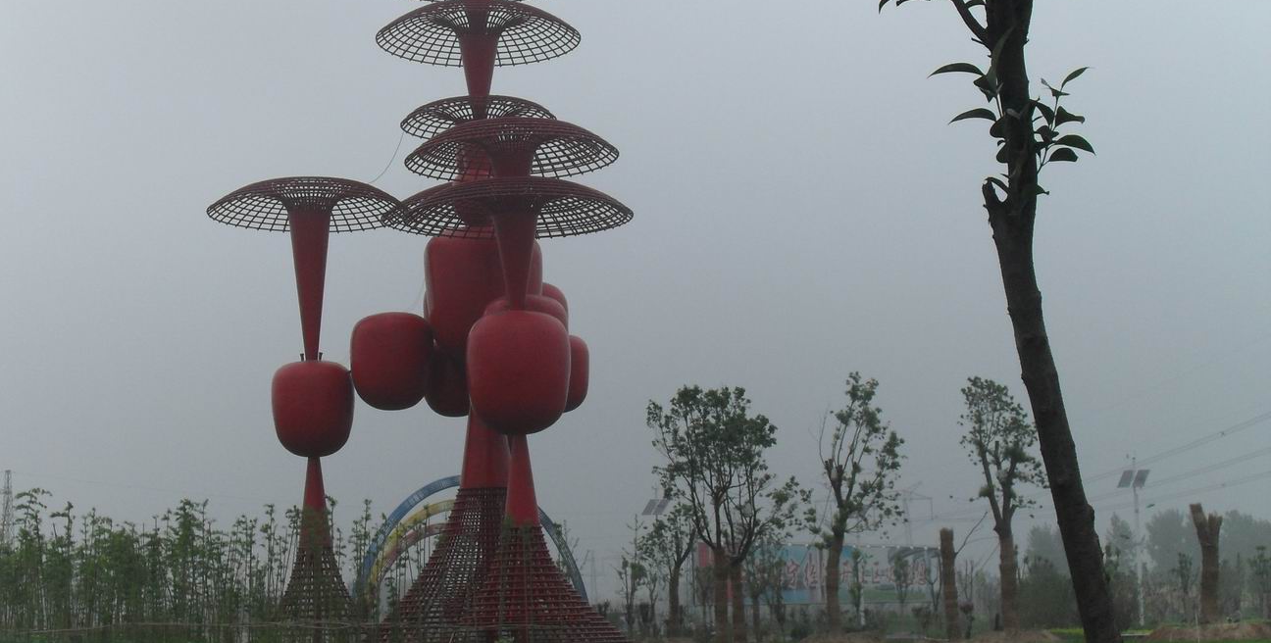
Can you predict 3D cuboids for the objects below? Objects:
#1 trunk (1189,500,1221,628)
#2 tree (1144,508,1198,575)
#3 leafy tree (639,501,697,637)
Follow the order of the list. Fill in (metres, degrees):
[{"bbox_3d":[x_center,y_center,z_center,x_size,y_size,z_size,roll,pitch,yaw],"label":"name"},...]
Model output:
[{"bbox_3d":[17.203,7.302,78.618,0.890,3.664,0.700,-2,-6,0],"label":"trunk"},{"bbox_3d":[57.350,24.840,278.769,6.156,9.836,6.156,-2,-6,0],"label":"tree"},{"bbox_3d":[1.183,9.130,95.568,2.183,4.963,2.183,-2,-6,0],"label":"leafy tree"}]

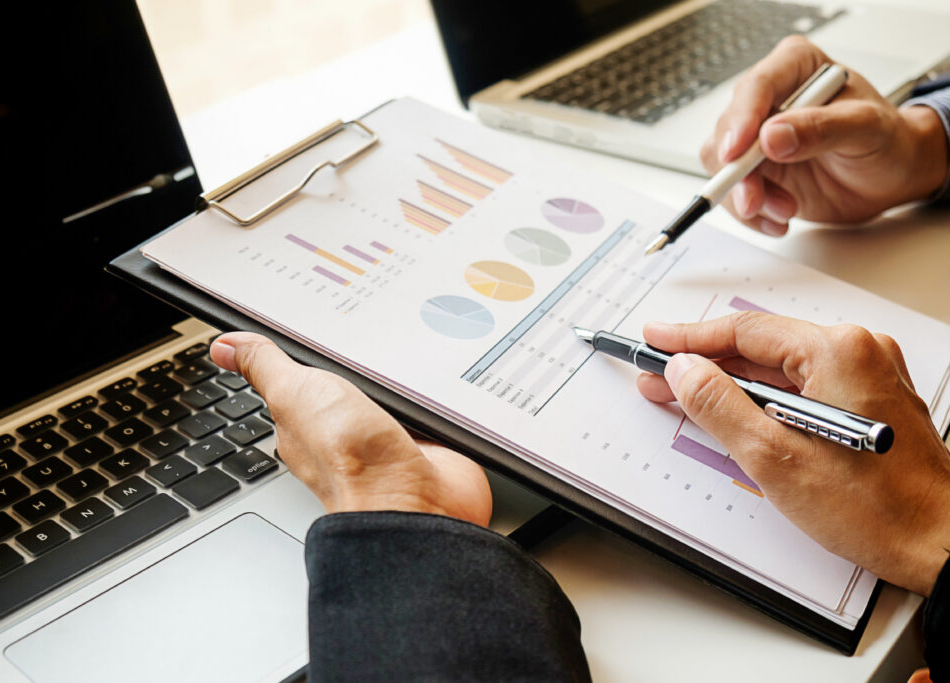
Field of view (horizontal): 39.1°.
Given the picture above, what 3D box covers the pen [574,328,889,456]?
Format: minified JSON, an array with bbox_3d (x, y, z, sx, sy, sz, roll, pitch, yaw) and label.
[{"bbox_3d":[0.087,0.014,0.494,0.012,0.014,0.153,-16,24,-35],"label":"pen"}]

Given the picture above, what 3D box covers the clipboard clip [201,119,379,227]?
[{"bbox_3d":[-0.080,-0.077,0.603,0.027,0.013,0.112,26,37,17],"label":"clipboard clip"}]

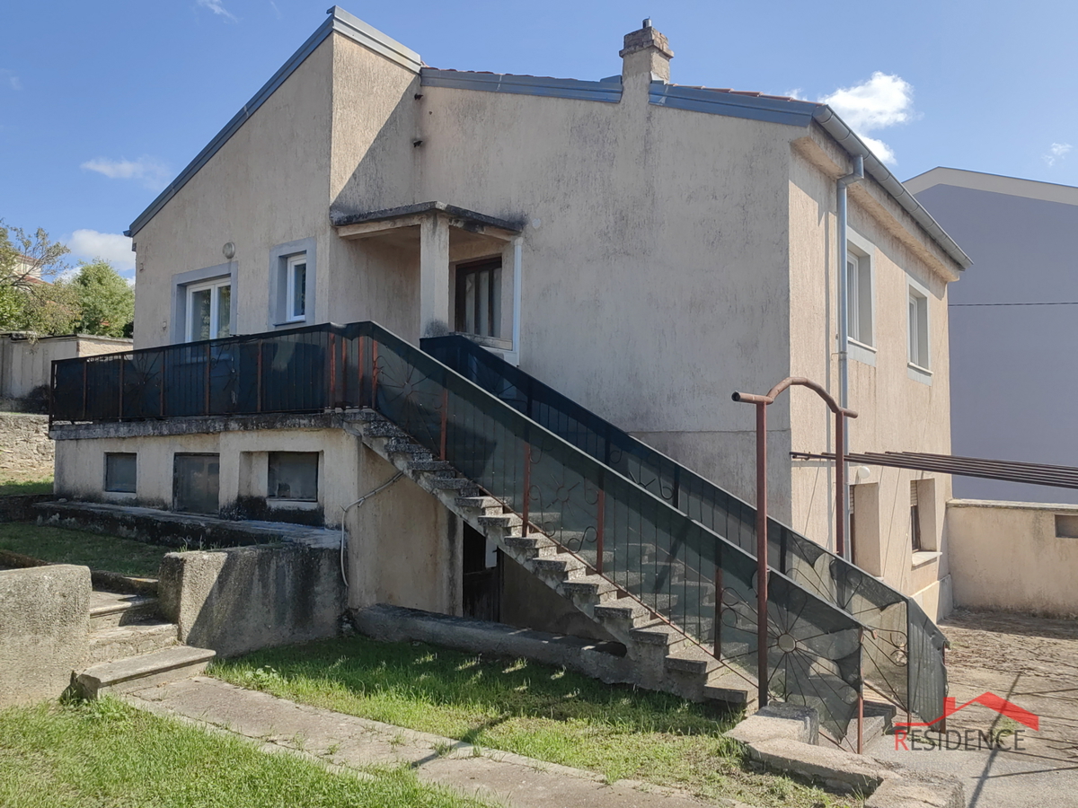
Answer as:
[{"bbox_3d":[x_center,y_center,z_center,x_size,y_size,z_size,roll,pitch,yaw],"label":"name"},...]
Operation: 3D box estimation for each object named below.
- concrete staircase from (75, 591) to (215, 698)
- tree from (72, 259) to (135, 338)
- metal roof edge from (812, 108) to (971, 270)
[{"bbox_3d":[-3.427,1.955,6.875,1.118,0.546,1.047,-2,-3,36],"label":"concrete staircase"},{"bbox_3d":[-13.559,-1.989,25.880,2.600,5.000,2.600,-2,-3,36],"label":"tree"},{"bbox_3d":[5.554,-2.832,12.428,0.185,0.150,9.152,-2,-3,36],"label":"metal roof edge"}]

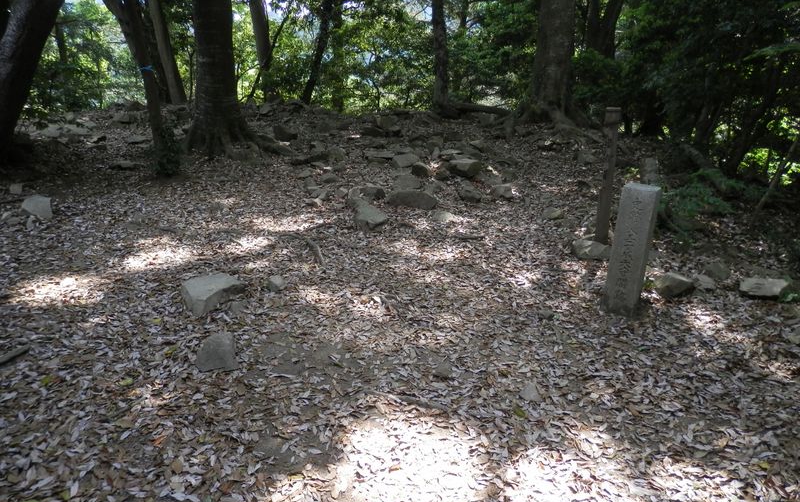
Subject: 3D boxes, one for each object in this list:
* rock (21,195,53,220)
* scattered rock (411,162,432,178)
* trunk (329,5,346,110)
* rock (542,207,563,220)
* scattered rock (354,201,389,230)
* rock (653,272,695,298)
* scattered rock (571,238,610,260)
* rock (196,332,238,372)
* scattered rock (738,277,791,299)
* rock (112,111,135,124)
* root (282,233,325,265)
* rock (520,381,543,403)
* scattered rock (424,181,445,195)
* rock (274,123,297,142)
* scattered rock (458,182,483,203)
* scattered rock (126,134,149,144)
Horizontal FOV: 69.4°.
[{"bbox_3d":[-3.641,-0.440,5.795,0.262,0.196,0.262,-11,20,-31],"label":"rock"},{"bbox_3d":[0.313,-1.200,8.500,0.310,0.190,0.270,2,14,0],"label":"scattered rock"},{"bbox_3d":[-1.570,-4.810,14.515,0.300,2.540,0.300,1,13,0],"label":"trunk"},{"bbox_3d":[1.527,-0.374,5.768,0.203,0.095,0.163,5,18,15],"label":"rock"},{"bbox_3d":[-0.277,-0.352,5.615,0.330,0.176,0.413,-1,17,-3],"label":"scattered rock"},{"bbox_3d":[1.886,0.230,3.970,0.265,0.135,0.190,9,19,26],"label":"rock"},{"bbox_3d":[1.639,-0.030,4.914,0.332,0.139,0.249,6,18,18],"label":"scattered rock"},{"bbox_3d":[-0.983,0.543,3.120,0.220,0.140,0.210,0,19,0],"label":"rock"},{"bbox_3d":[2.527,0.263,4.000,0.350,0.130,0.230,0,19,0],"label":"scattered rock"},{"bbox_3d":[-5.642,-2.727,11.800,0.410,0.210,0.330,-3,14,-17],"label":"rock"},{"bbox_3d":[-0.793,-0.021,4.750,0.170,0.070,0.750,-12,22,-31],"label":"root"},{"bbox_3d":[0.621,0.669,2.730,0.100,0.055,0.100,4,18,14],"label":"rock"},{"bbox_3d":[0.409,-0.741,6.850,0.235,0.125,0.200,1,18,3],"label":"scattered rock"},{"bbox_3d":[-2.081,-2.153,10.500,0.460,0.290,0.360,-3,18,-11],"label":"rock"},{"bbox_3d":[0.771,-0.650,6.278,0.248,0.199,0.261,2,17,7],"label":"scattered rock"},{"bbox_3d":[-3.998,-1.704,8.820,0.322,0.127,0.258,-7,19,-23],"label":"scattered rock"}]

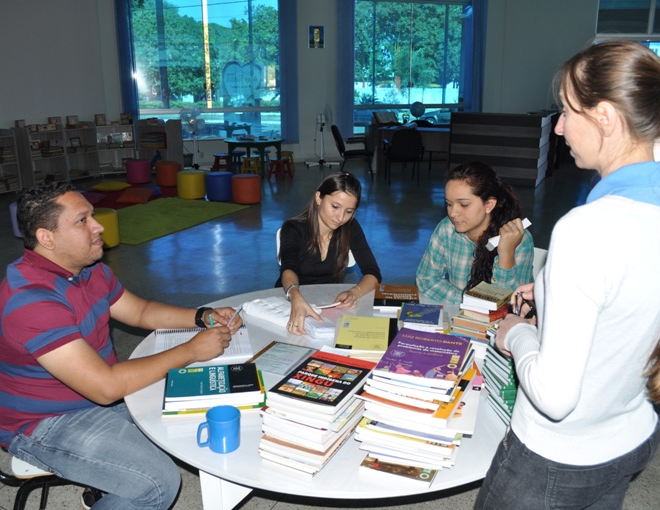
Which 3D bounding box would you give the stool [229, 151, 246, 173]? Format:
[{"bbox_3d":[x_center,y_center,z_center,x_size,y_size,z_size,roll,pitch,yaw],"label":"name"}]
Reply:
[{"bbox_3d":[-1.605,-1.618,10.211,0.310,0.360,0.310,-3,17,-8],"label":"stool"}]

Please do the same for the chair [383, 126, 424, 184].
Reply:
[{"bbox_3d":[1.160,-1.569,9.179,0.560,0.860,0.580,-1,16,-3],"label":"chair"}]

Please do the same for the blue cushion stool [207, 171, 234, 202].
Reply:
[{"bbox_3d":[-1.528,-0.946,7.937,0.365,0.360,0.365,0,16,0],"label":"blue cushion stool"}]

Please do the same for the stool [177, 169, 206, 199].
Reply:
[{"bbox_3d":[-1.964,-0.996,8.173,0.360,0.345,0.360,-4,17,-13],"label":"stool"}]

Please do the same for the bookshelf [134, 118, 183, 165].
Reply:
[{"bbox_3d":[-3.070,-1.949,10.370,0.660,0.920,0.420,5,17,16],"label":"bookshelf"}]

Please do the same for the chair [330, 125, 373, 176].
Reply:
[{"bbox_3d":[0.359,-1.665,9.420,0.640,0.870,0.570,1,17,5],"label":"chair"}]

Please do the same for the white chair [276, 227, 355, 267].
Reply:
[{"bbox_3d":[-0.060,0.311,2.821,0.430,0.820,0.500,-1,16,-3],"label":"white chair"}]

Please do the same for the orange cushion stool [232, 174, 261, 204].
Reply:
[{"bbox_3d":[-1.129,-0.894,7.809,0.360,0.345,0.360,-3,17,-8],"label":"orange cushion stool"}]

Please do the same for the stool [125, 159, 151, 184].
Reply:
[{"bbox_3d":[-3.143,-1.375,9.476,0.360,0.345,0.360,-6,18,-17],"label":"stool"}]

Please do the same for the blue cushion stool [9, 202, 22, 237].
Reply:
[{"bbox_3d":[-3.100,-0.365,5.968,0.360,0.350,0.360,0,16,0],"label":"blue cushion stool"}]

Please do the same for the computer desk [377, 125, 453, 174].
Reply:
[{"bbox_3d":[1.630,-1.770,10.026,1.400,0.770,0.660,8,18,27],"label":"computer desk"}]

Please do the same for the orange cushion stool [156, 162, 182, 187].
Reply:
[{"bbox_3d":[-2.582,-1.300,9.208,0.360,0.345,0.360,-5,17,-15],"label":"orange cushion stool"}]

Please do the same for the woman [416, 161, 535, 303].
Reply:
[{"bbox_3d":[0.667,0.247,2.409,0.520,1.230,0.700,11,20,34],"label":"woman"}]

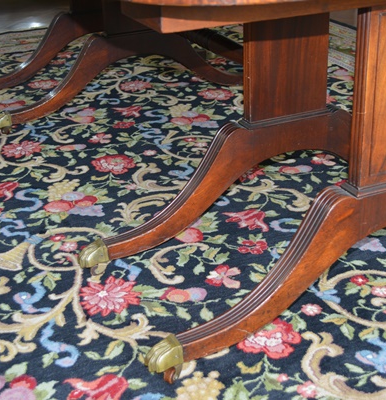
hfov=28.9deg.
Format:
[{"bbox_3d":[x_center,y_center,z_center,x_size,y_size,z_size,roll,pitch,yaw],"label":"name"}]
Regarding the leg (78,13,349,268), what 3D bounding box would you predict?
[{"bbox_3d":[0.214,-0.220,1.724,1.038,0.634,0.055,-13,28,-21],"label":"leg"}]

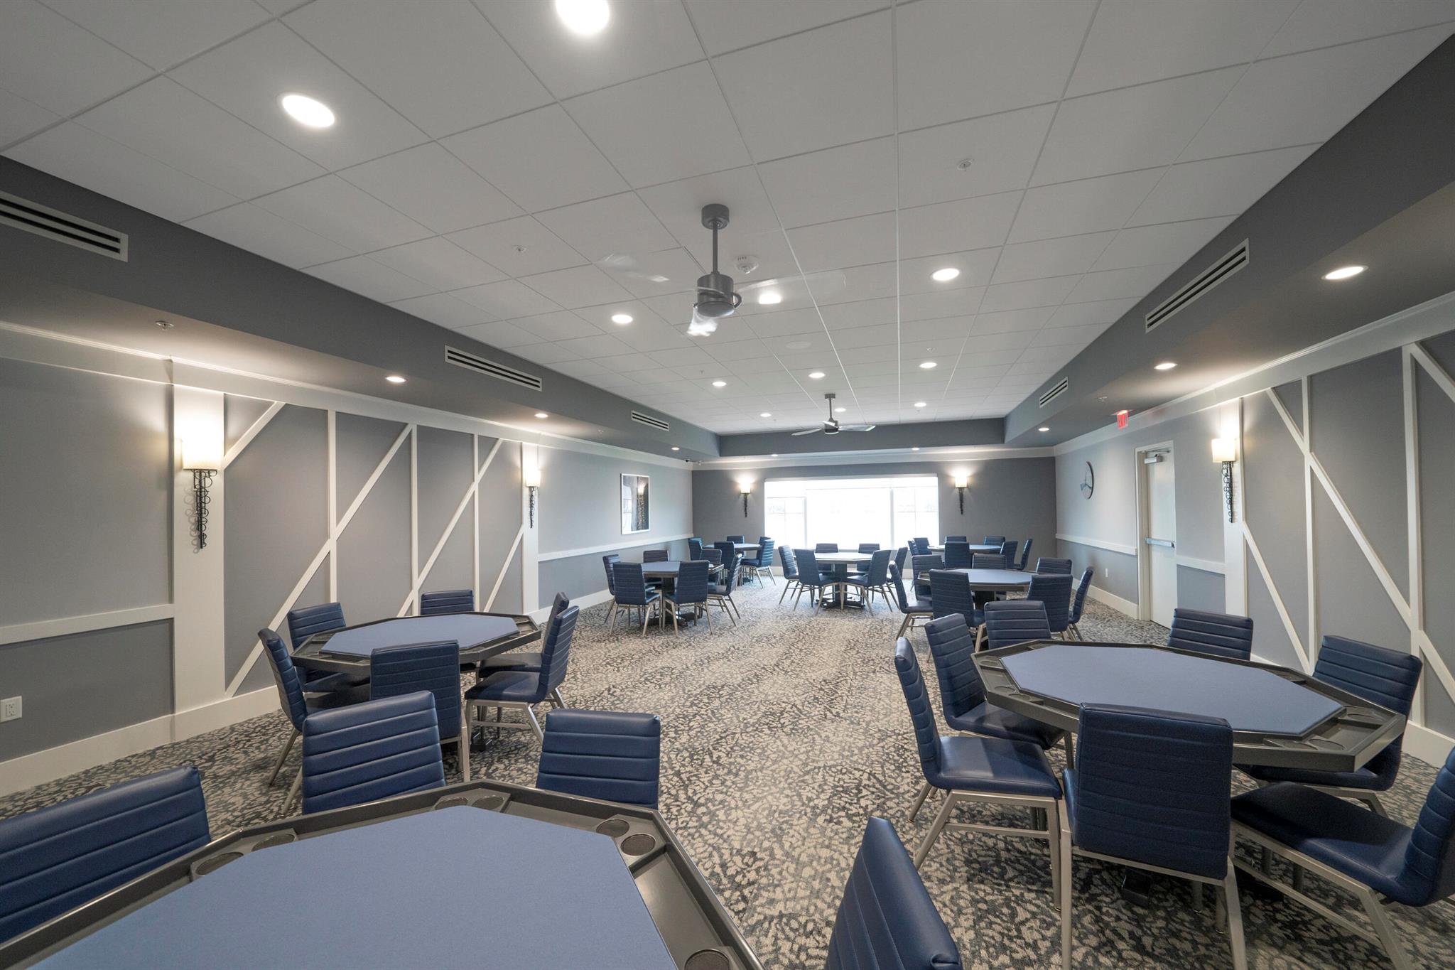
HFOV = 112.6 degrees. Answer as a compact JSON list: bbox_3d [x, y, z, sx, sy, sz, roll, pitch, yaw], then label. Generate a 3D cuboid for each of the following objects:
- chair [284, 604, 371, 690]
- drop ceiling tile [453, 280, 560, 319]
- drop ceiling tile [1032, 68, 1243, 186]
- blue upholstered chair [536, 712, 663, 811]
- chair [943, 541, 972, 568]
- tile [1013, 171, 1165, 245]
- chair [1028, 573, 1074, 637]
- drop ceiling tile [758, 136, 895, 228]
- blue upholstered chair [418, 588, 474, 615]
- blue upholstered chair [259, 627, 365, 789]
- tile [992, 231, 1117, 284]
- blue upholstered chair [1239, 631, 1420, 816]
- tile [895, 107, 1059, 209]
[{"bbox_3d":[-2.486,1.256,3.153,0.600,0.880,0.390,-1,-2,17],"label":"chair"},{"bbox_3d":[-1.652,-1.398,3.670,0.600,0.020,0.600,-1,-3,18],"label":"drop ceiling tile"},{"bbox_3d":[1.663,-1.479,2.045,0.600,0.020,0.575,-1,-2,20],"label":"drop ceiling tile"},{"bbox_3d":[-0.428,1.114,1.238,0.430,0.875,0.560,-1,-2,9],"label":"blue upholstered chair"},{"bbox_3d":[3.769,1.375,7.996,0.445,0.860,0.550,-1,-2,20],"label":"chair"},{"bbox_3d":[1.883,-1.484,2.611,0.600,0.020,0.600,-1,-3,18],"label":"tile"},{"bbox_3d":[2.872,1.242,4.521,0.430,0.875,0.560,-1,-2,-2],"label":"chair"},{"bbox_3d":[0.518,-1.477,2.407,0.600,0.020,0.600,-1,-3,18],"label":"drop ceiling tile"},{"bbox_3d":[-2.071,1.255,3.548,0.445,0.860,0.550,0,-2,-24],"label":"blue upholstered chair"},{"bbox_3d":[-2.243,1.238,2.760,0.400,0.880,0.600,-2,-3,43],"label":"blue upholstered chair"},{"bbox_3d":[2.077,-1.464,3.147,0.600,0.020,0.600,-1,-3,18],"label":"tile"},{"bbox_3d":[2.450,1.135,2.110,0.570,0.890,0.410,-1,-2,9],"label":"blue upholstered chair"},{"bbox_3d":[1.104,-1.491,2.239,0.600,0.020,0.600,-1,-3,18],"label":"tile"}]

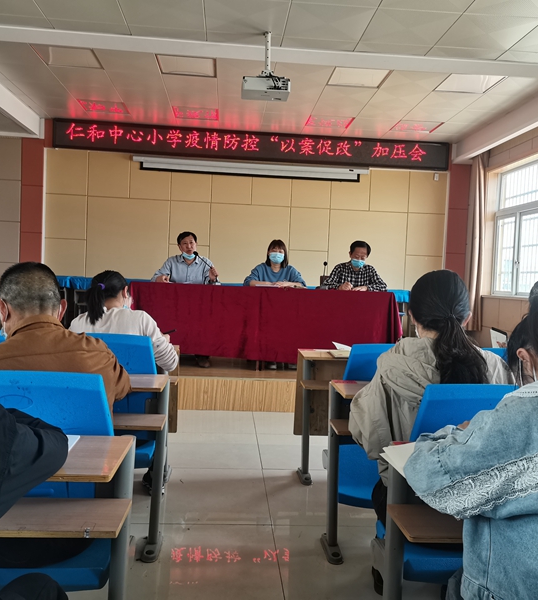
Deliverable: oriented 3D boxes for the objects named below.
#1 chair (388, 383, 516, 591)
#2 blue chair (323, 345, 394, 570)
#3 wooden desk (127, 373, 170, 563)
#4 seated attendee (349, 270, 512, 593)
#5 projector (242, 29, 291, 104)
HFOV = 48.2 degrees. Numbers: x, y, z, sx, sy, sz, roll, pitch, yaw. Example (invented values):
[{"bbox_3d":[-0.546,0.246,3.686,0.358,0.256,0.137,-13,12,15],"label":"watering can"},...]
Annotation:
[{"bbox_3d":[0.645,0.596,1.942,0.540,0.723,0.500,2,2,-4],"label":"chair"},{"bbox_3d":[0.570,0.628,2.786,0.590,0.853,0.470,2,2,-4],"label":"blue chair"},{"bbox_3d":[-1.050,0.662,2.512,1.205,0.675,0.400,2,2,-4],"label":"wooden desk"},{"bbox_3d":[0.536,0.501,2.013,0.550,1.180,0.780,2,2,-4],"label":"seated attendee"},{"bbox_3d":[-0.016,-2.081,5.284,0.400,0.560,0.310,2,2,-4],"label":"projector"}]

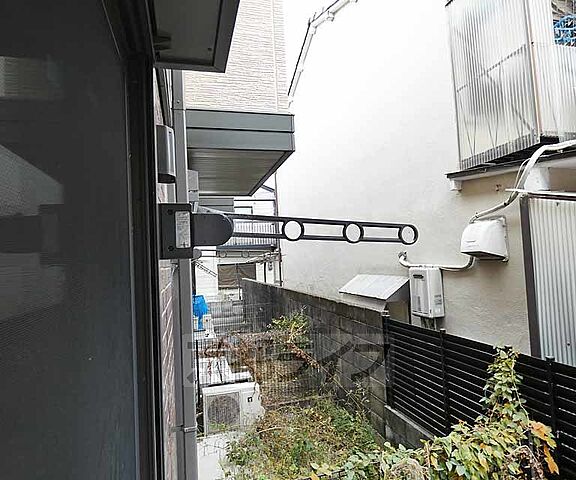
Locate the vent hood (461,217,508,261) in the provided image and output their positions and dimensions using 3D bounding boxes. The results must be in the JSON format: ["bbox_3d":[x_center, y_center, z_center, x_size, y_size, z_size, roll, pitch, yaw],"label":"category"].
[{"bbox_3d":[1.902,0.001,3.447,0.290,0.410,0.360,-2,-3,-17],"label":"vent hood"}]

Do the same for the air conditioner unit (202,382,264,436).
[{"bbox_3d":[-0.672,2.048,4.319,0.710,0.545,0.265,-2,-2,-14],"label":"air conditioner unit"}]

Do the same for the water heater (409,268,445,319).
[{"bbox_3d":[1.710,0.637,4.285,0.185,0.580,0.350,-2,-3,-17],"label":"water heater"}]

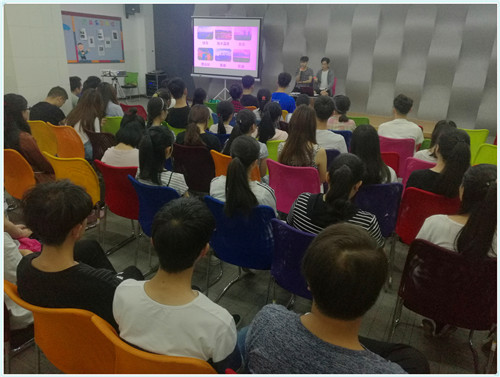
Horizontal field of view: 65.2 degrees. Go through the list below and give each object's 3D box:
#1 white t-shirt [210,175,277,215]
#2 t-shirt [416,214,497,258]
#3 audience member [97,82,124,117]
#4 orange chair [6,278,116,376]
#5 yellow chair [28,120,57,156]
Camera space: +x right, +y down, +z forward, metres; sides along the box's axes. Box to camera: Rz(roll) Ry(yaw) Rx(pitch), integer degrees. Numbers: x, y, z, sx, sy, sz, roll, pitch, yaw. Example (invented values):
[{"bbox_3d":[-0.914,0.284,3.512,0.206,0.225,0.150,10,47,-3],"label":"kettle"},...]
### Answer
[{"bbox_3d":[-0.027,0.146,2.367,0.430,0.530,0.280,9,22,17],"label":"white t-shirt"},{"bbox_3d":[1.031,0.318,1.947,0.440,0.520,0.280,9,21,19],"label":"t-shirt"},{"bbox_3d":[-1.555,-0.676,4.693,0.460,1.220,0.720,12,23,23],"label":"audience member"},{"bbox_3d":[-0.608,0.714,1.677,0.480,0.830,0.550,11,22,21],"label":"orange chair"},{"bbox_3d":[-2.261,-0.421,4.655,0.470,0.860,0.560,11,22,23],"label":"yellow chair"}]

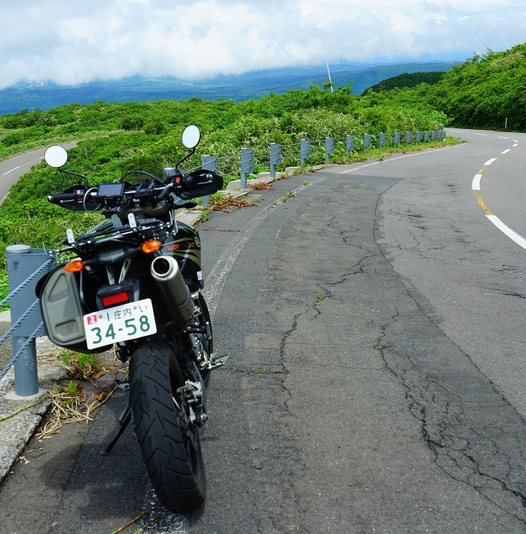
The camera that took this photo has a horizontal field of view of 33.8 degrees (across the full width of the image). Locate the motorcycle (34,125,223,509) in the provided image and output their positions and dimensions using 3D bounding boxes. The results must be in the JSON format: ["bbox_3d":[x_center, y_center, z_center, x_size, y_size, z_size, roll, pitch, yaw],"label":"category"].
[{"bbox_3d":[-0.484,0.115,3.779,0.821,1.413,2.080,-13,11,1],"label":"motorcycle"}]

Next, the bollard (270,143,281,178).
[{"bbox_3d":[0.280,-2.346,19.100,0.225,0.765,0.118,3,12,13],"label":"bollard"}]

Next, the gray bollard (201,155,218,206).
[{"bbox_3d":[-0.808,-1.303,13.150,0.225,0.765,0.118,2,12,8],"label":"gray bollard"}]

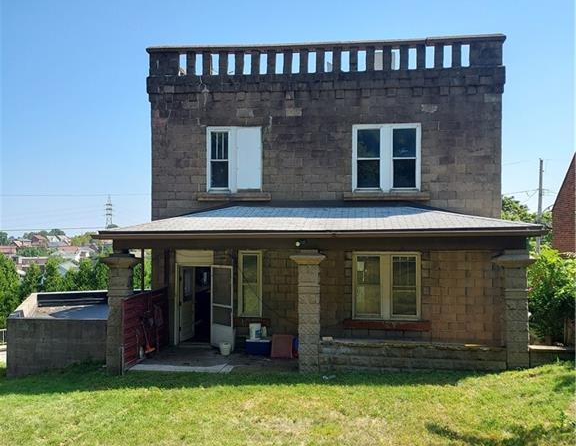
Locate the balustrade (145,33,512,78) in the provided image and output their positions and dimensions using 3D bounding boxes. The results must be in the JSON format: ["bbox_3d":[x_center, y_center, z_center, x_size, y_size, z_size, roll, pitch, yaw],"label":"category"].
[{"bbox_3d":[0.793,-4.015,13.127,8.699,0.750,0.370,0,0,6],"label":"balustrade"}]

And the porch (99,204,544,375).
[{"bbox_3d":[0.604,1.360,11.885,9.001,3.520,2.380,0,0,6],"label":"porch"}]

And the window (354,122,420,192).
[{"bbox_3d":[2.396,-1.572,12.942,1.645,1.674,0.120,0,0,6],"label":"window"}]

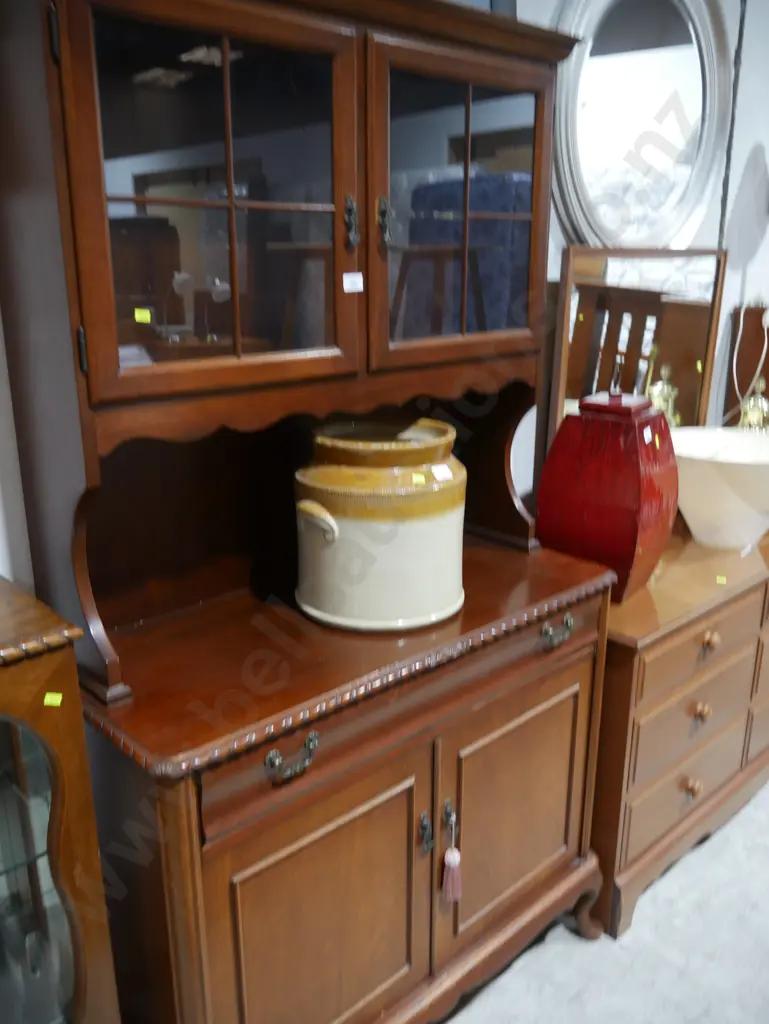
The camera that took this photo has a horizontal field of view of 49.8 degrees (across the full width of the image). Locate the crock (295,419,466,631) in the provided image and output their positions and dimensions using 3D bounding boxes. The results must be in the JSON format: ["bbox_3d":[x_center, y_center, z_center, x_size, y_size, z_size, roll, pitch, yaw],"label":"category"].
[{"bbox_3d":[-0.004,0.007,1.542,0.332,0.319,0.320,0,17,0],"label":"crock"}]

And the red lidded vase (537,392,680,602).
[{"bbox_3d":[0.505,-0.034,1.870,0.235,0.432,0.235,13,21,35],"label":"red lidded vase"}]

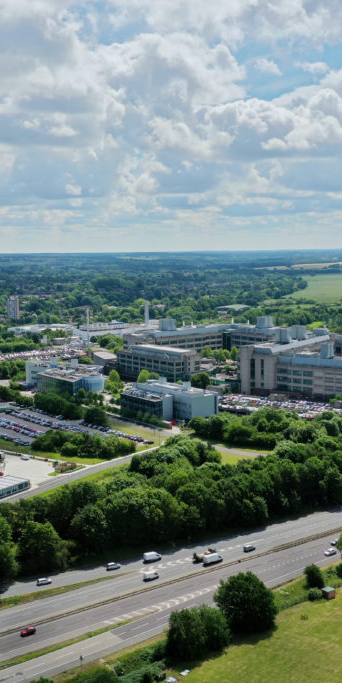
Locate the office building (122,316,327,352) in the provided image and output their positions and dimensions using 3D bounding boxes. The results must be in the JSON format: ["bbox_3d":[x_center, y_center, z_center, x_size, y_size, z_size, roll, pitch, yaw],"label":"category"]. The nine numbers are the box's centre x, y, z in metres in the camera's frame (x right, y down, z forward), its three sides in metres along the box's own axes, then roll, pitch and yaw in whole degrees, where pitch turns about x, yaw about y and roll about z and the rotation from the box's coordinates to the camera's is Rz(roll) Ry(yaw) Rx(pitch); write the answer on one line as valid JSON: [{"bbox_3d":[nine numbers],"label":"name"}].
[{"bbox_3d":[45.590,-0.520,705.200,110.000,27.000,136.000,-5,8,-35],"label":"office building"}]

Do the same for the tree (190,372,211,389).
[{"bbox_3d":[19.820,27.090,539.900,13.900,11.890,13.900,-1,7,0],"label":"tree"}]

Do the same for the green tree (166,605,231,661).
[{"bbox_3d":[6.980,72.850,203.200,16.470,11.540,14.000,-1,7,0],"label":"green tree"}]

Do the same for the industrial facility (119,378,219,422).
[{"bbox_3d":[-1.480,32.140,435.970,35.000,16.000,48.000,-6,9,-40],"label":"industrial facility"}]

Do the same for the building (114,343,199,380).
[{"bbox_3d":[-9.250,15.590,551.320,18.000,22.000,69.680,-7,9,-42],"label":"building"}]

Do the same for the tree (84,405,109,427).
[{"bbox_3d":[-40.850,41.250,439.830,13.760,10.800,13.760,-1,7,0],"label":"tree"}]

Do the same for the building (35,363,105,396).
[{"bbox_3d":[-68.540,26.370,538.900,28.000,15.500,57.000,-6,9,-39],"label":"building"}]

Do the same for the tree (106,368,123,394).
[{"bbox_3d":[-37.310,26.740,526.070,11.870,17.110,11.870,-1,7,0],"label":"tree"}]

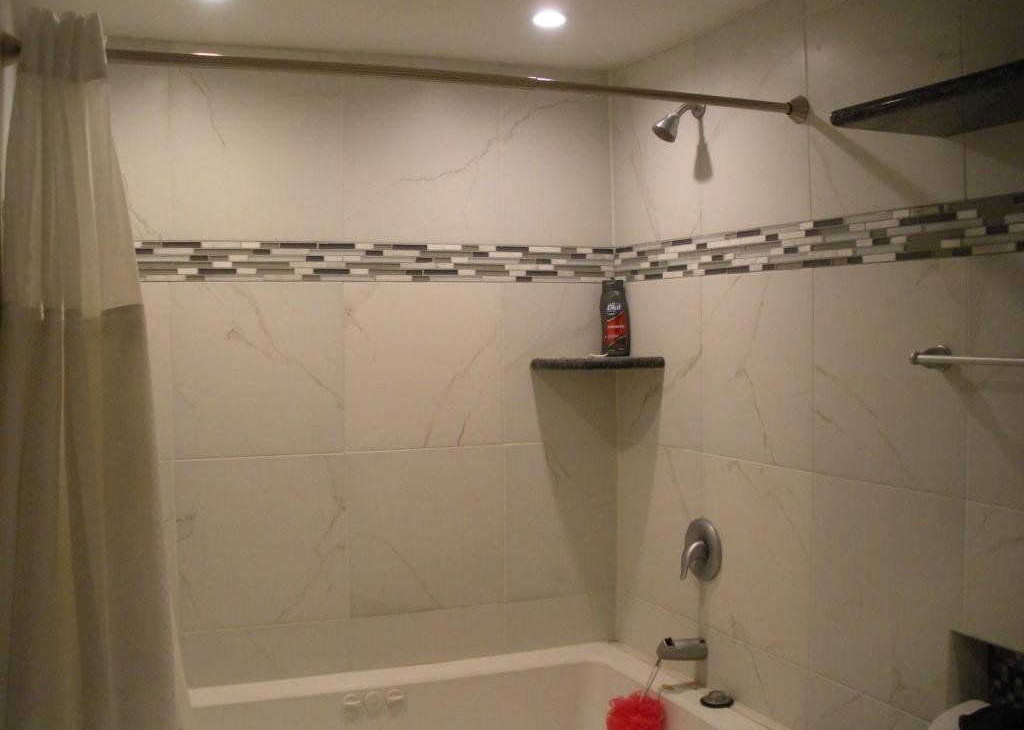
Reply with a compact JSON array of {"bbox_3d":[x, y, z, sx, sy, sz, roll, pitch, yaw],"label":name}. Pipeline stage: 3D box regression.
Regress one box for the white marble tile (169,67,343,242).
[{"bbox_3d":[-0.661,-0.552,2.758,0.452,0.460,0.012,-1,2,-24],"label":"white marble tile"}]

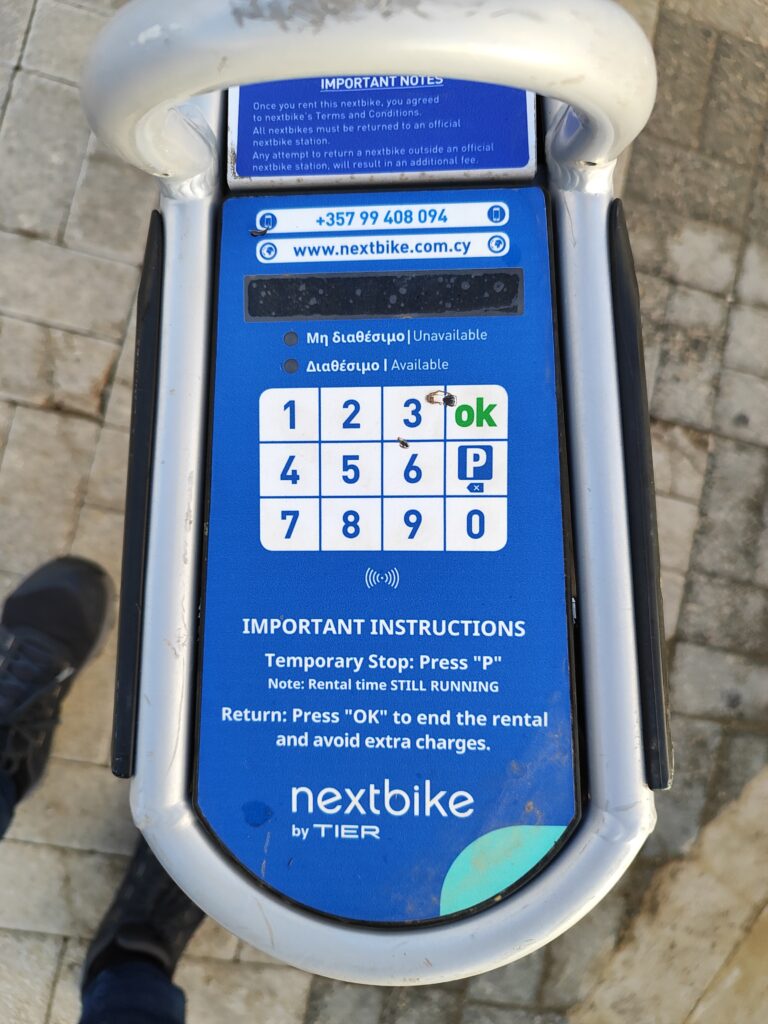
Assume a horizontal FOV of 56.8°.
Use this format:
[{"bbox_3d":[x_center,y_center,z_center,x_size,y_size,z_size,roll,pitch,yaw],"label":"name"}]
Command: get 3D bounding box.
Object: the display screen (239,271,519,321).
[{"bbox_3d":[0.000,-0.070,0.235,0.090,0.008,0.015,0,91,4],"label":"display screen"}]

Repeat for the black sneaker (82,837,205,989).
[{"bbox_3d":[-0.227,0.414,0.781,0.108,0.110,0.300,29,82,-6],"label":"black sneaker"}]

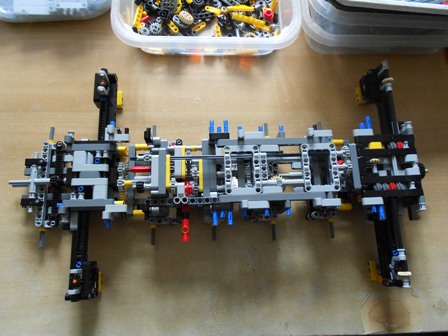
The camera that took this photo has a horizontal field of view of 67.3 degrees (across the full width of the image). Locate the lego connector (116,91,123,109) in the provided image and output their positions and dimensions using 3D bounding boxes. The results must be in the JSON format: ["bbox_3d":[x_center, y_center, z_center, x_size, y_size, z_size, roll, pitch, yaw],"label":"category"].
[{"bbox_3d":[-0.141,-0.092,0.456,0.008,0.008,0.024,-2,77,-4],"label":"lego connector"}]

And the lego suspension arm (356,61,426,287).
[{"bbox_3d":[0.209,0.002,0.422,0.056,0.076,0.274,-2,77,-4],"label":"lego suspension arm"}]

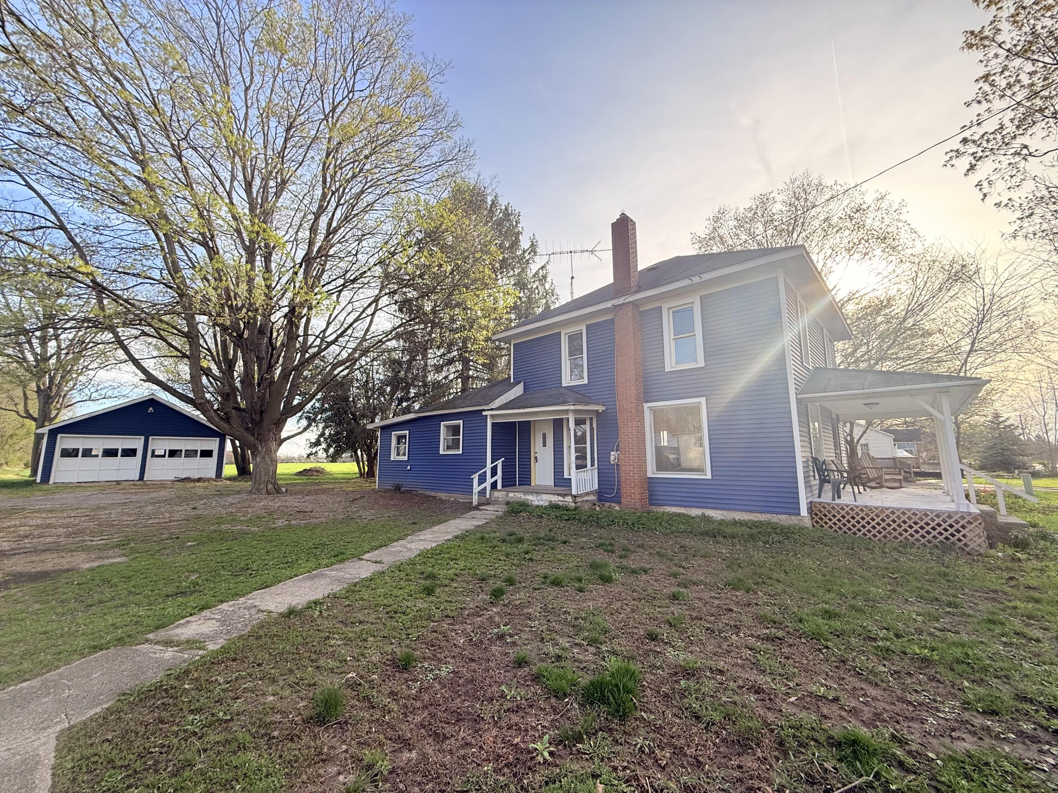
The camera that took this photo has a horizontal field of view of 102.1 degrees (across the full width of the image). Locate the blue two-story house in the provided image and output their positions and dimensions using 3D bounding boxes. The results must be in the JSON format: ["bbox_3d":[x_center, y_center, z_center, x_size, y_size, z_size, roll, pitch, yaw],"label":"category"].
[{"bbox_3d":[3.340,-0.464,15.623,17.250,8.350,10.250,-8,-12,41],"label":"blue two-story house"}]

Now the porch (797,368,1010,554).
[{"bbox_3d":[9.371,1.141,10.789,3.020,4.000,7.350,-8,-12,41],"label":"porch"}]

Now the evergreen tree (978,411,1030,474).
[{"bbox_3d":[53.263,5.203,48.546,4.200,7.200,4.200,8,-12,-42],"label":"evergreen tree"}]

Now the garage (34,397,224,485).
[{"bbox_3d":[-21.406,2.371,23.730,7.251,4.328,7.200,8,-12,-43],"label":"garage"}]

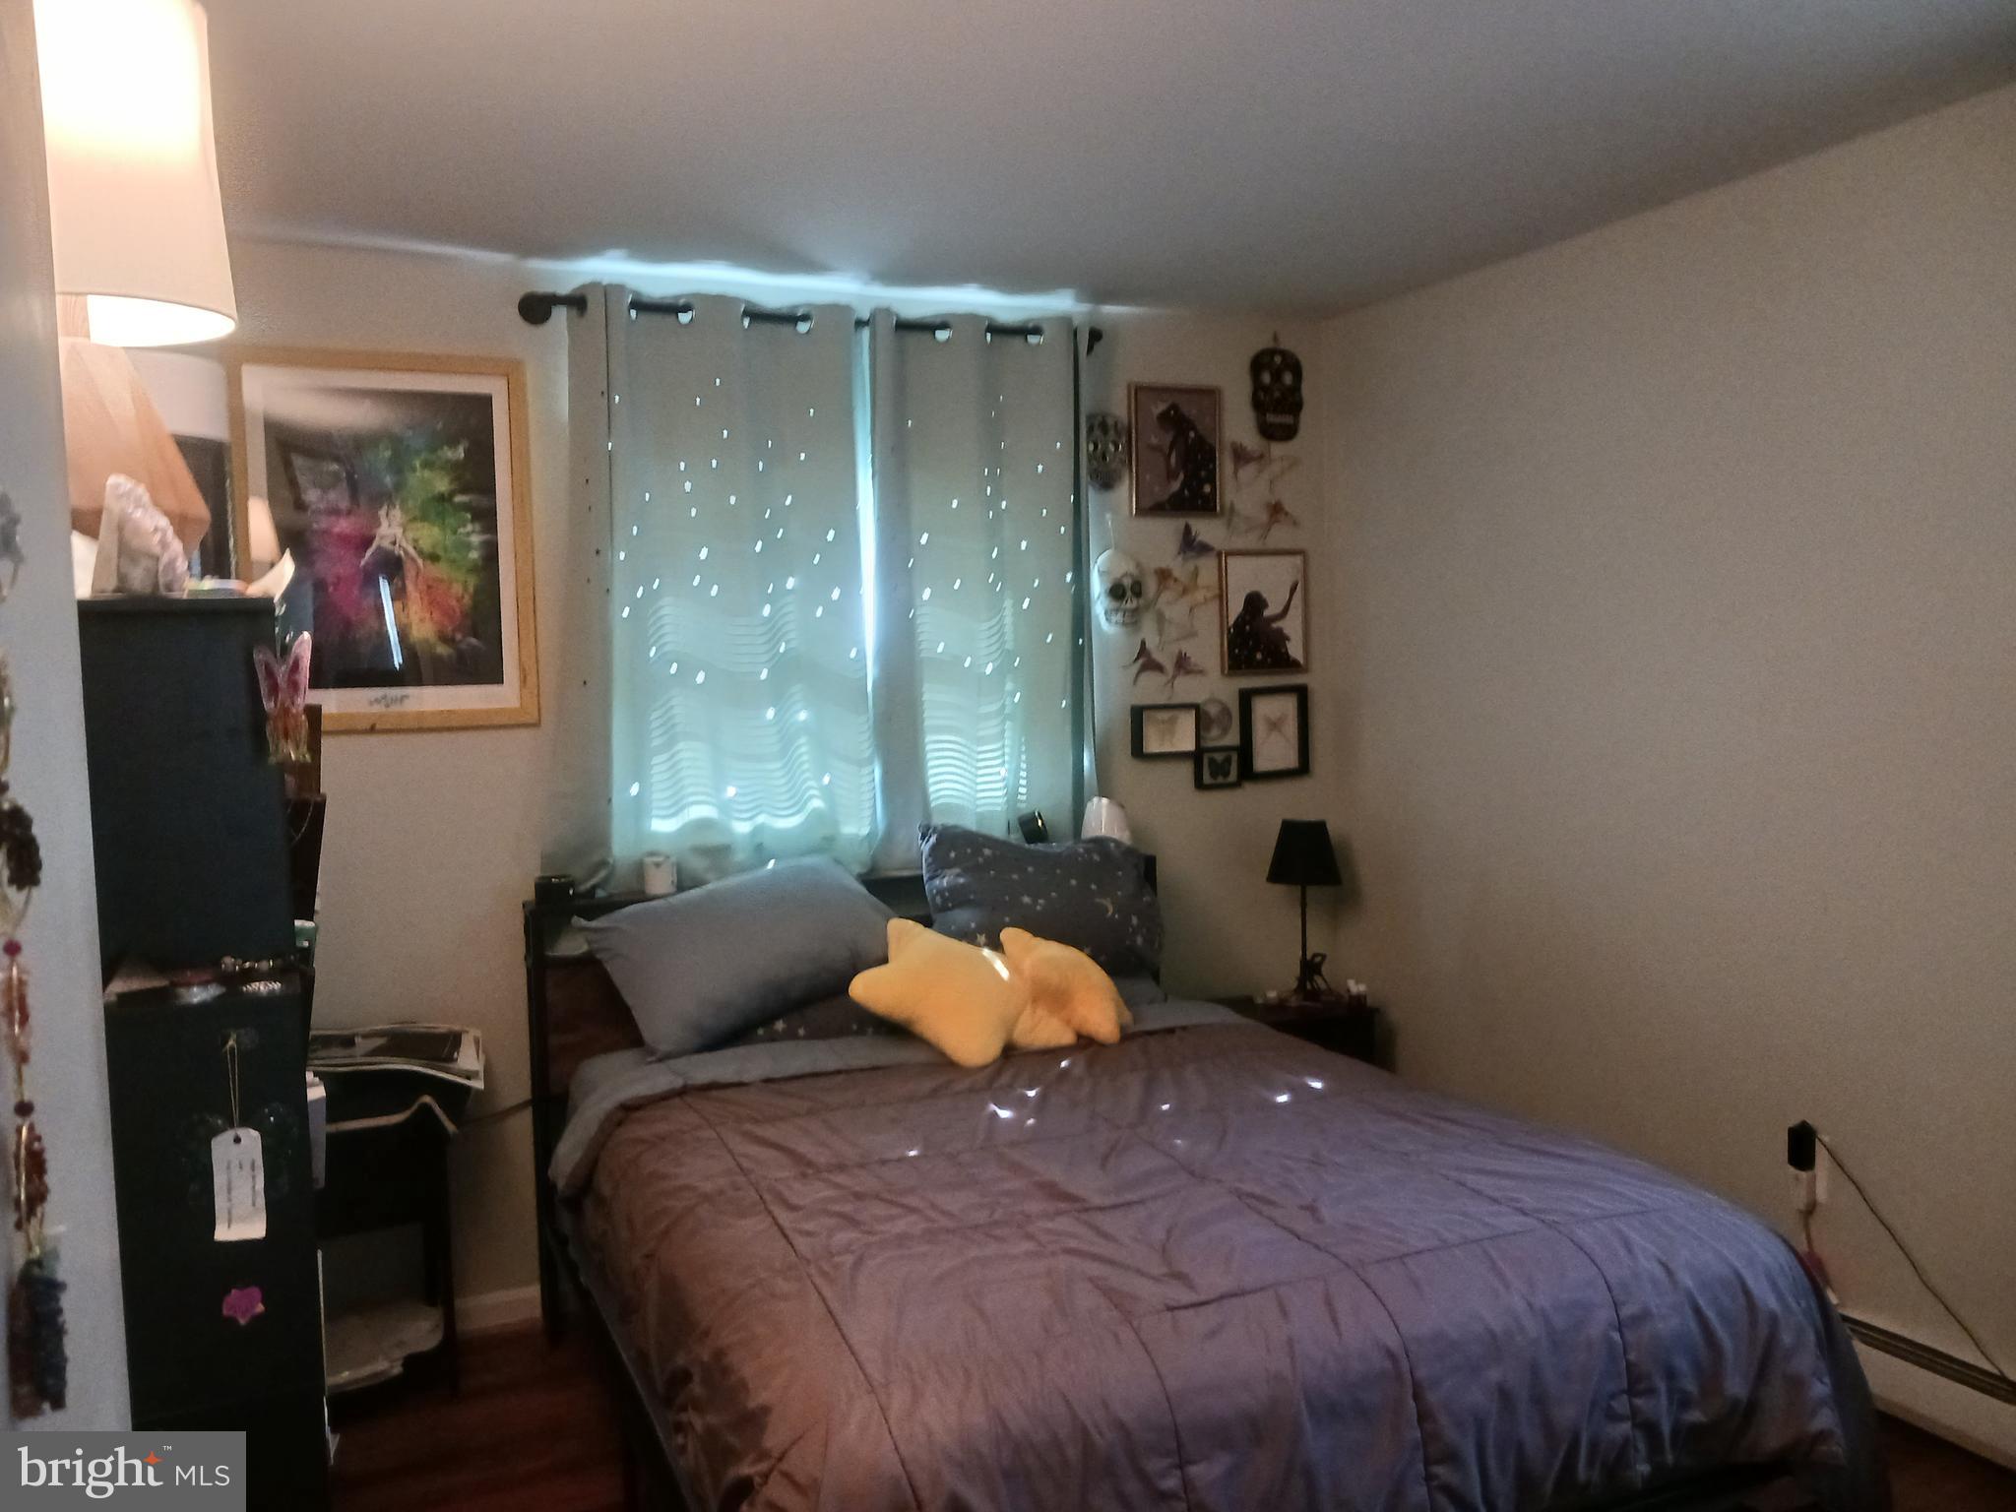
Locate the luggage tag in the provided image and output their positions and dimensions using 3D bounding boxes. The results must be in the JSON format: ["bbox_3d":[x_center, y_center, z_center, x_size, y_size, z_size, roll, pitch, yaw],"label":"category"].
[{"bbox_3d":[-0.986,0.488,2.009,0.062,0.269,0.011,-3,4,-24],"label":"luggage tag"}]

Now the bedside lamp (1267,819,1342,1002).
[{"bbox_3d":[0.744,0.390,3.951,0.221,0.461,0.221,-1,4,0],"label":"bedside lamp"}]

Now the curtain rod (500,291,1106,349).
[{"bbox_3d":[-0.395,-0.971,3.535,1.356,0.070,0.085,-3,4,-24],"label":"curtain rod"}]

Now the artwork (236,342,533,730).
[{"bbox_3d":[-1.281,-0.441,3.247,0.579,0.774,0.023,-3,4,-24],"label":"artwork"}]

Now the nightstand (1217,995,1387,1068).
[{"bbox_3d":[0.652,0.893,3.944,0.395,0.549,0.385,-3,4,-24],"label":"nightstand"}]

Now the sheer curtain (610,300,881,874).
[{"bbox_3d":[-0.574,-0.355,3.487,0.590,1.285,0.103,-3,4,-24],"label":"sheer curtain"}]

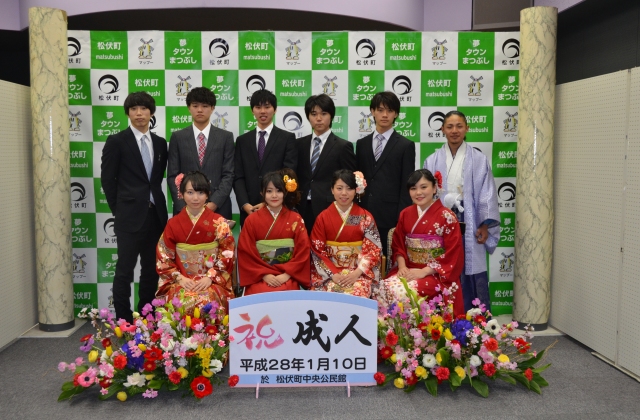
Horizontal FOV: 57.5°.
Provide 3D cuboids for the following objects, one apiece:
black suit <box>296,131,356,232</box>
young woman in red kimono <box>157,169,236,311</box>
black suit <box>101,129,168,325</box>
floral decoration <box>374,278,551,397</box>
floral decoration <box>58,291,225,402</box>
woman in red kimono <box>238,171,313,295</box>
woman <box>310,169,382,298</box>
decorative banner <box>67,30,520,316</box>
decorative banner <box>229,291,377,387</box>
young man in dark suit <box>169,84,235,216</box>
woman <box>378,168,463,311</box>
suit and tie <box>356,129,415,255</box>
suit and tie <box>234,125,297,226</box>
[{"bbox_3d":[0.041,0.163,4.296,0.460,1.490,0.310,2,5,27],"label":"black suit"},{"bbox_3d":[-0.774,0.382,3.654,0.490,1.250,0.650,-1,5,-10],"label":"young woman in red kimono"},{"bbox_3d":[-1.358,0.152,4.275,0.470,1.515,0.320,-3,5,-33],"label":"black suit"},{"bbox_3d":[0.824,0.725,3.431,0.970,0.610,0.500,1,5,5],"label":"floral decoration"},{"bbox_3d":[-0.950,0.721,3.265,0.890,0.500,0.500,0,4,-6],"label":"floral decoration"},{"bbox_3d":[-0.295,0.338,3.767,0.480,1.185,0.660,0,4,-4],"label":"woman in red kimono"},{"bbox_3d":[0.165,0.384,3.654,0.460,1.250,0.650,0,5,4],"label":"woman"},{"bbox_3d":[-0.199,-0.256,4.602,3.672,2.256,0.060,0,4,-1],"label":"decorative banner"},{"bbox_3d":[-0.096,0.741,3.342,0.840,0.570,0.060,0,5,2],"label":"decorative banner"},{"bbox_3d":[-0.849,0.060,4.149,0.480,1.810,0.290,-1,5,-9],"label":"young man in dark suit"},{"bbox_3d":[0.628,0.385,3.654,0.510,1.250,0.670,2,5,22],"label":"woman"},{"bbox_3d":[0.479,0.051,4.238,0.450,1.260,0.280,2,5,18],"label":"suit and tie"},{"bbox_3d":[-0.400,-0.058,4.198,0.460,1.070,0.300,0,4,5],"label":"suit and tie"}]

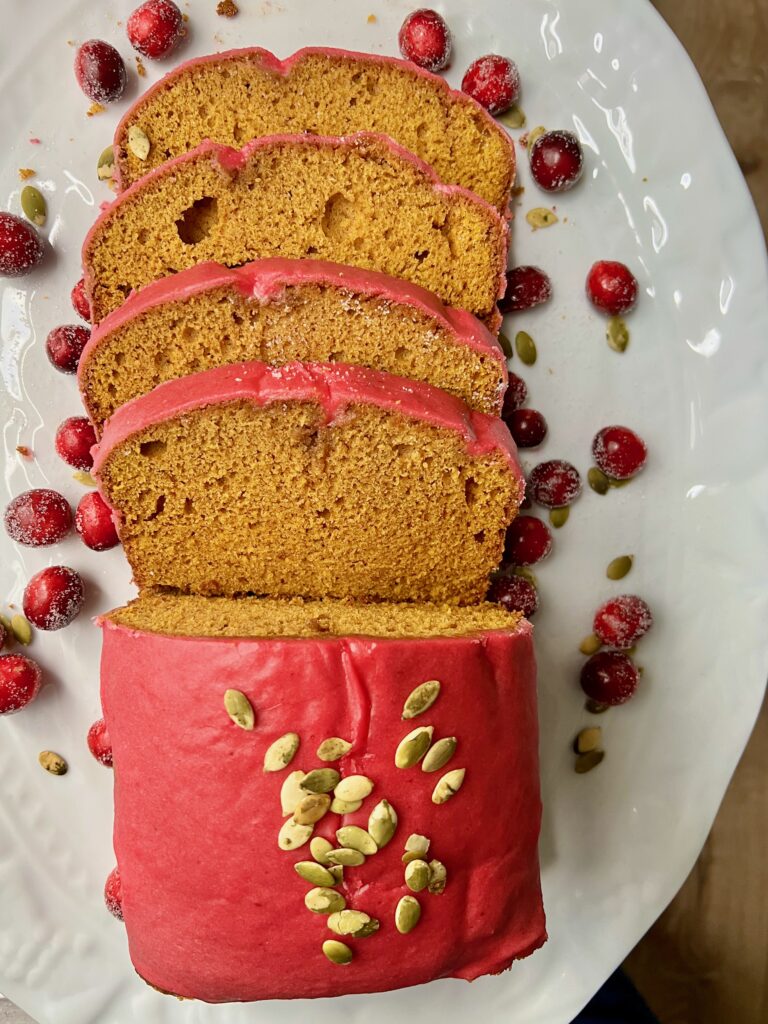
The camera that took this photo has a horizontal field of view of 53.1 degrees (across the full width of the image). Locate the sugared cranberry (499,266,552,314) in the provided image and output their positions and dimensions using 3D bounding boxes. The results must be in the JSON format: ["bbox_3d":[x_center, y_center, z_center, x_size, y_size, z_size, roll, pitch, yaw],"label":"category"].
[{"bbox_3d":[0.048,-0.077,0.267,0.020,0.016,0.016,-17,90,0],"label":"sugared cranberry"}]

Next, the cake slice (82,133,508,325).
[{"bbox_3d":[-0.025,-0.075,0.226,0.117,0.019,0.068,0,124,0],"label":"cake slice"}]

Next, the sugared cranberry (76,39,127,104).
[{"bbox_3d":[-0.090,-0.141,0.245,0.015,0.015,0.020,-14,94,1],"label":"sugared cranberry"}]

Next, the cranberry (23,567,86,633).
[{"bbox_3d":[-0.104,0.027,0.241,0.019,0.019,0.021,40,90,-1],"label":"cranberry"}]

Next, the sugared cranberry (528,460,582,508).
[{"bbox_3d":[0.059,-0.009,0.267,0.018,0.017,0.016,-5,90,0],"label":"sugared cranberry"}]

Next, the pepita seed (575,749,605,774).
[{"bbox_3d":[0.073,0.089,0.273,0.012,0.003,0.006,-36,90,0],"label":"pepita seed"}]

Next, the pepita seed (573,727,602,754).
[{"bbox_3d":[0.066,0.073,0.247,0.011,0.003,0.007,-45,91,0],"label":"pepita seed"}]

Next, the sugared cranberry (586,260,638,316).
[{"bbox_3d":[0.074,-0.073,0.251,0.016,0.016,0.018,-11,94,1],"label":"sugared cranberry"}]

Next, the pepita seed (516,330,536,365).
[{"bbox_3d":[0.048,-0.055,0.261,0.007,0.003,0.012,-18,94,1],"label":"pepita seed"}]

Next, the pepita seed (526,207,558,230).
[{"bbox_3d":[0.051,-0.096,0.251,0.010,0.003,0.007,4,91,-1],"label":"pepita seed"}]

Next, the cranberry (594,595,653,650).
[{"bbox_3d":[0.083,0.038,0.266,0.020,0.018,0.018,-15,90,0],"label":"cranberry"}]

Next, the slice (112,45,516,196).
[{"bbox_3d":[-0.022,-0.104,0.248,0.125,0.020,0.077,2,98,0],"label":"slice"}]

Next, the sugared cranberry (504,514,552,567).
[{"bbox_3d":[0.048,0.010,0.258,0.016,0.016,0.017,0,94,0],"label":"sugared cranberry"}]

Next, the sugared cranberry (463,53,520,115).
[{"bbox_3d":[0.034,-0.137,0.246,0.018,0.018,0.019,0,94,0],"label":"sugared cranberry"}]

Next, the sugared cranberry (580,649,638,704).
[{"bbox_3d":[0.076,0.056,0.259,0.019,0.018,0.018,0,94,0],"label":"sugared cranberry"}]

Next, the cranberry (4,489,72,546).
[{"bbox_3d":[-0.114,0.002,0.253,0.022,0.018,0.018,3,94,0],"label":"cranberry"}]

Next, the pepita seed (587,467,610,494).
[{"bbox_3d":[0.076,-0.011,0.273,0.006,0.003,0.011,-27,90,0],"label":"pepita seed"}]

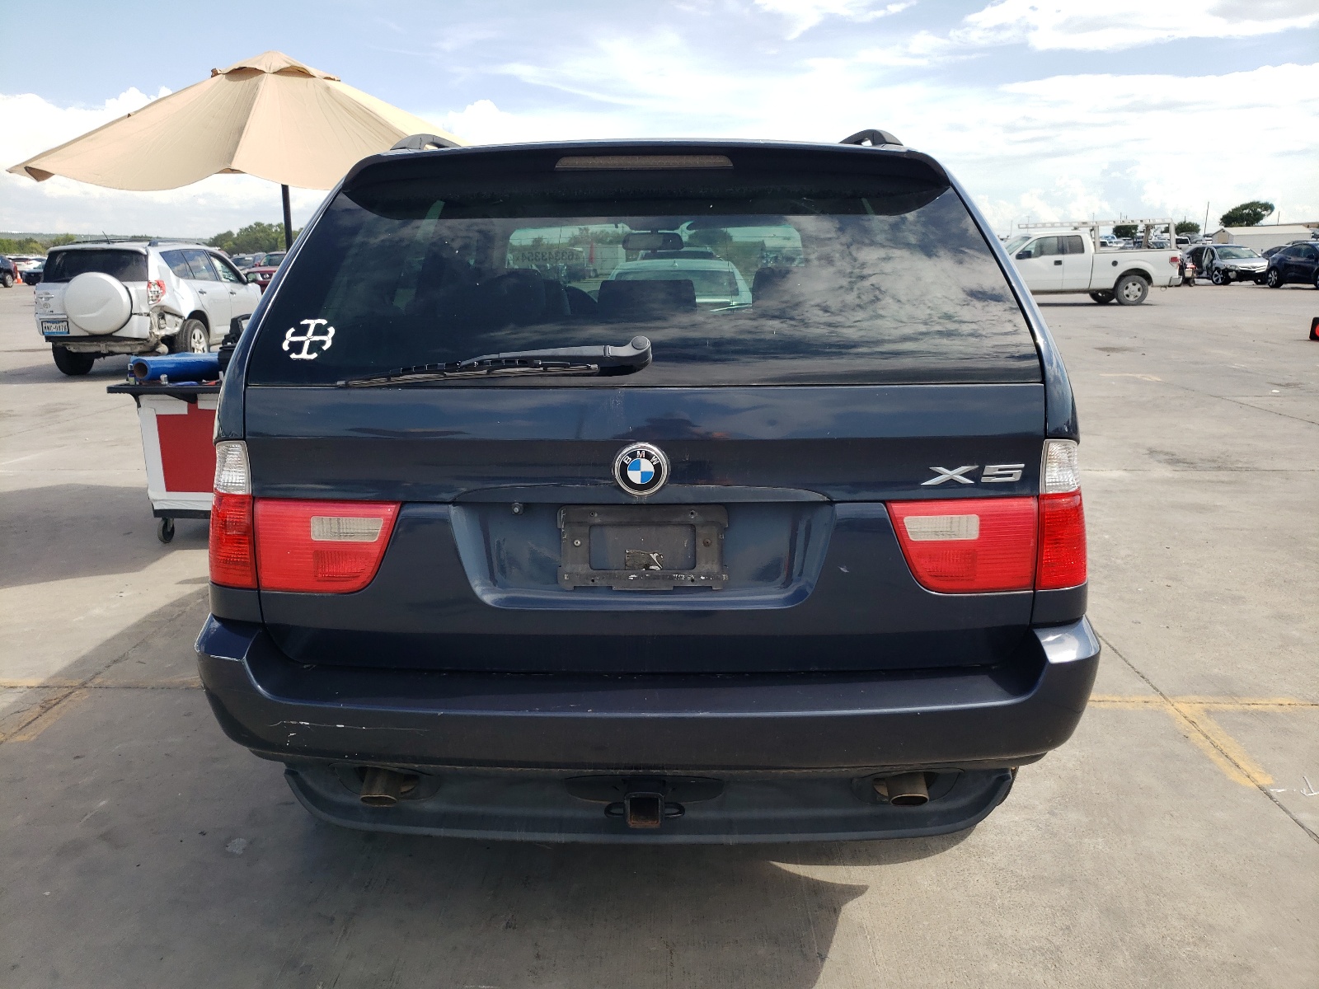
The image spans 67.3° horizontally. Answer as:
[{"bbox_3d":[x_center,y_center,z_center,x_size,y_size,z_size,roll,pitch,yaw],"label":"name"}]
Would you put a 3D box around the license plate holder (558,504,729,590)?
[{"bbox_3d":[-0.028,0.094,1.762,0.305,0.155,0.025,0,10,1],"label":"license plate holder"}]

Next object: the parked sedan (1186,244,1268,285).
[{"bbox_3d":[21.912,-8.915,38.536,1.850,1.480,4.850,0,14,4],"label":"parked sedan"}]

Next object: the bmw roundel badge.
[{"bbox_3d":[-0.031,-0.044,1.713,0.092,0.092,0.015,0,9,1],"label":"bmw roundel badge"}]

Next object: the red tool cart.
[{"bbox_3d":[-2.282,-0.206,5.347,1.000,0.850,0.600,-1,14,0],"label":"red tool cart"}]

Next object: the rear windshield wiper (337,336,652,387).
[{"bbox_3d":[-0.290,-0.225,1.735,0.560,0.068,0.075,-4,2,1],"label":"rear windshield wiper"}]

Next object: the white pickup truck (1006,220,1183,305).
[{"bbox_3d":[10.789,-6.149,26.421,5.900,2.200,2.050,0,14,1],"label":"white pickup truck"}]

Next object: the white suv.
[{"bbox_3d":[-6.758,-2.741,14.085,1.830,1.710,4.550,0,14,2],"label":"white suv"}]

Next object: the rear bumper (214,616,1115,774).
[{"bbox_3d":[-0.022,0.346,1.946,1.800,0.240,0.460,0,14,1],"label":"rear bumper"}]

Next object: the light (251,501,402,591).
[{"bbox_3d":[-0.571,0.086,1.754,0.265,0.170,0.075,1,9,8],"label":"light"}]

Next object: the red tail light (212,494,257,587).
[{"bbox_3d":[-0.784,0.087,1.835,0.140,0.190,0.170,0,14,1],"label":"red tail light"}]

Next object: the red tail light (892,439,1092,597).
[{"bbox_3d":[0.618,0.030,1.820,0.430,0.265,0.200,0,14,1],"label":"red tail light"}]

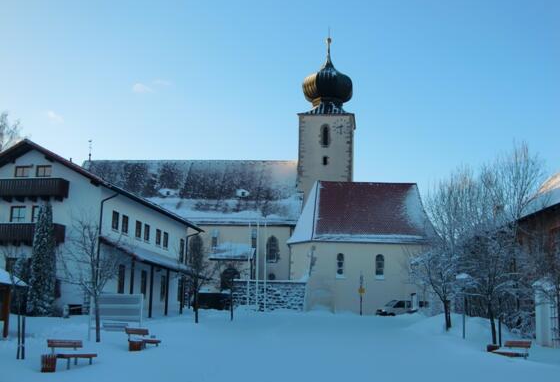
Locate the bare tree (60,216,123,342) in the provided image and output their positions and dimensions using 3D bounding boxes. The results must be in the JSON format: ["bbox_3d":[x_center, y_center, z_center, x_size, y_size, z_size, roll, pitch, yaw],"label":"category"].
[{"bbox_3d":[-8.100,3.760,31.980,2.620,5.330,2.620,1,-10,0],"label":"bare tree"}]

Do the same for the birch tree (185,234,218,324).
[{"bbox_3d":[-5.332,5.943,50.544,2.280,6.050,2.280,1,-10,0],"label":"birch tree"}]

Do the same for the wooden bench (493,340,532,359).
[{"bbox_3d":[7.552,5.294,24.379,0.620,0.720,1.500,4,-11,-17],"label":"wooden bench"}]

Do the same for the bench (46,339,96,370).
[{"bbox_3d":[-5.981,4.739,21.512,0.620,0.800,1.500,-4,-11,25],"label":"bench"}]

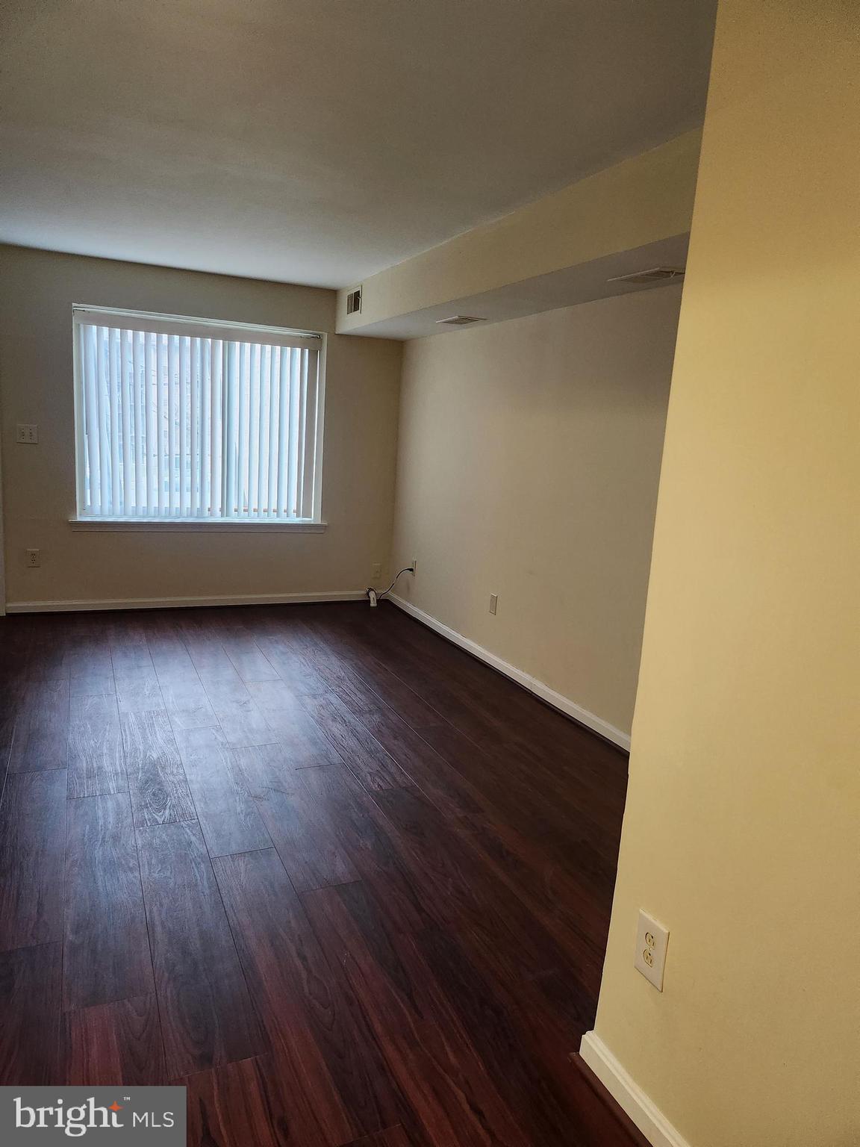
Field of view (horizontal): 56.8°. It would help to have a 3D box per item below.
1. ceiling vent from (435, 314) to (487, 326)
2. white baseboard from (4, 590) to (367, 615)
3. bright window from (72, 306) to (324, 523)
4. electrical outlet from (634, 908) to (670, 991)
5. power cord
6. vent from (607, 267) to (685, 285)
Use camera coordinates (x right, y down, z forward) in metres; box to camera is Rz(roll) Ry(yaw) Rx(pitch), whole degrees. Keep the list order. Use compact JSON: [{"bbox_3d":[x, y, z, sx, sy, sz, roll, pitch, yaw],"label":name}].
[{"bbox_3d":[0.177,-1.531,4.834,0.200,0.020,0.355,-1,11,-23],"label":"ceiling vent"},{"bbox_3d":[-1.652,0.211,6.073,2.801,0.083,0.016,-1,12,-23],"label":"white baseboard"},{"bbox_3d":[-1.661,-1.108,5.864,1.744,1.420,0.100,-1,11,-23],"label":"bright window"},{"bbox_3d":[0.461,0.784,1.658,0.007,0.130,0.085,-1,11,-23],"label":"electrical outlet"},{"bbox_3d":[-0.325,0.109,6.341,0.220,0.390,0.460,-1,11,-23],"label":"power cord"},{"bbox_3d":[0.891,-1.177,3.177,0.200,0.020,0.345,-1,11,-23],"label":"vent"}]

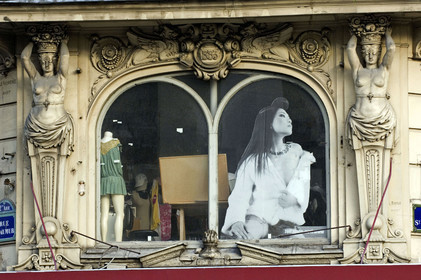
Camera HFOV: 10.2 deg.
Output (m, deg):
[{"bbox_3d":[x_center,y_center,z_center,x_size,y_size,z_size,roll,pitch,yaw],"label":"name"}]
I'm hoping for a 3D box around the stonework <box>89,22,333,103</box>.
[{"bbox_3d":[0.000,-0.976,29.883,3.058,0.888,0.400,-1,-8,6],"label":"stonework"}]

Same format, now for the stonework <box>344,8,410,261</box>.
[{"bbox_3d":[2.060,-0.002,29.474,0.761,3.068,0.500,-1,-8,6],"label":"stonework"}]

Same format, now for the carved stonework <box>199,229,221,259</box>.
[{"bbox_3d":[-0.012,1.288,29.364,0.247,0.347,0.247,-1,-8,6],"label":"carved stonework"}]

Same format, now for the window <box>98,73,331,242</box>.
[{"bbox_3d":[0.032,0.214,29.916,2.941,2.111,0.250,-1,-8,6],"label":"window"}]

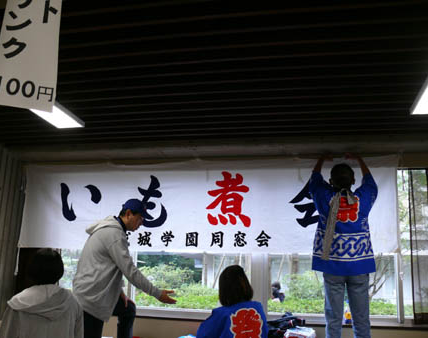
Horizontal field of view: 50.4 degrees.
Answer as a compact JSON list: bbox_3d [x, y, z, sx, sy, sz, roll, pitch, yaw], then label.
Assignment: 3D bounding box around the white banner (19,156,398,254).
[{"bbox_3d":[-0.190,0.328,4.083,3.536,0.831,0.050,-1,-13,12],"label":"white banner"}]

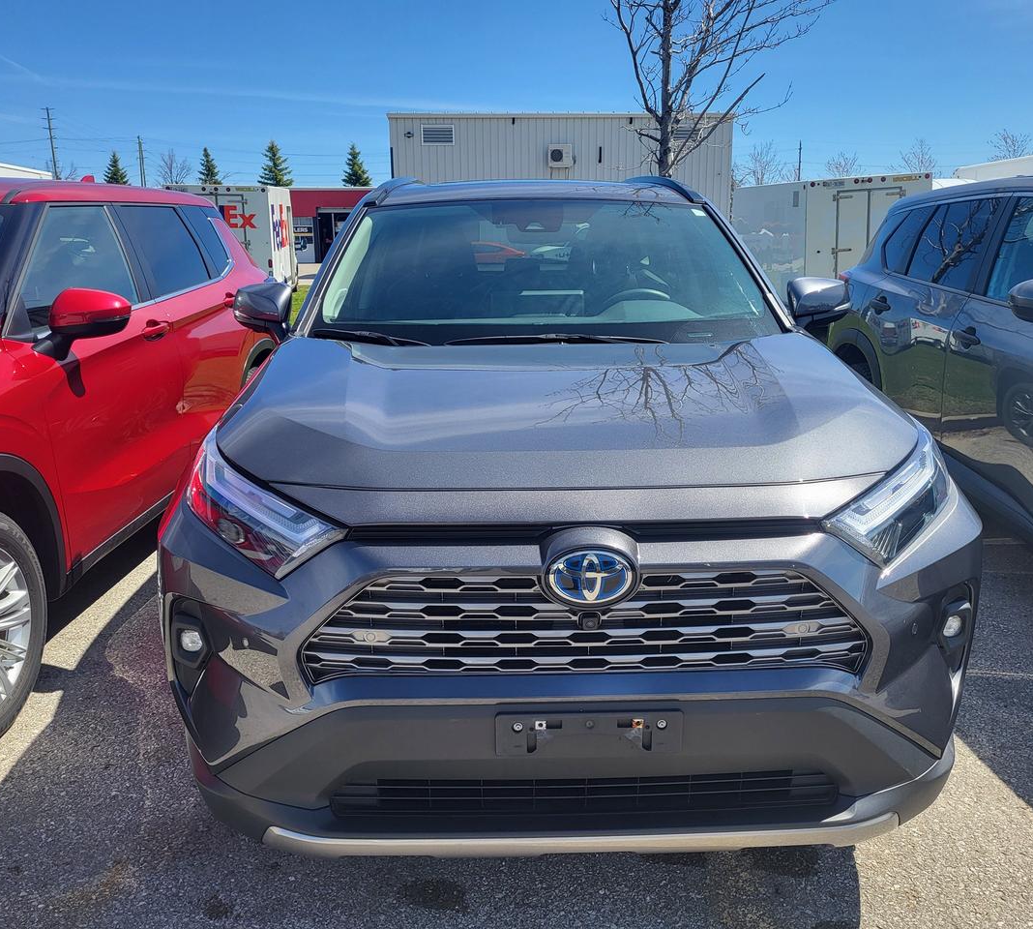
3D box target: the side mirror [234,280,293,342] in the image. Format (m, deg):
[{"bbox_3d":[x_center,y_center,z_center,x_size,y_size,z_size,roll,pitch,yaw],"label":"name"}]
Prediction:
[{"bbox_3d":[-0.856,-0.517,3.139,0.220,0.200,0.150,-1,12,-1],"label":"side mirror"}]

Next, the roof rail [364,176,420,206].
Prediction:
[{"bbox_3d":[-0.488,-1.217,4.228,0.100,0.130,1.820,-1,13,-1],"label":"roof rail"}]

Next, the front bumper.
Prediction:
[{"bbox_3d":[0.130,0.402,1.951,1.820,0.660,0.540,-1,12,-1],"label":"front bumper"}]

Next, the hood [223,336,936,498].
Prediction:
[{"bbox_3d":[0.114,-0.165,2.298,1.600,0.260,1.100,-1,12,-1],"label":"hood"}]

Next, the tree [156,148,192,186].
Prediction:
[{"bbox_3d":[-28.064,-21.461,77.378,4.800,9.314,4.800,-6,14,-20],"label":"tree"}]

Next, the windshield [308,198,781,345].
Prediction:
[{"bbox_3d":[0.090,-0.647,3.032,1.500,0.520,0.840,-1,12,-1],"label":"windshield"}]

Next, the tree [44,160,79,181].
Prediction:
[{"bbox_3d":[-38.716,-21.824,80.609,4.300,8.827,4.300,-8,15,-26],"label":"tree"}]

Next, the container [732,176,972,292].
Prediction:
[{"bbox_3d":[6.422,-4.782,19.582,2.350,2.300,4.500,-2,14,-4],"label":"container"}]

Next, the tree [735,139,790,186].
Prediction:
[{"bbox_3d":[13.861,-14.602,53.155,4.500,7.410,4.500,-1,12,0],"label":"tree"}]

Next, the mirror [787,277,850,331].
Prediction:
[{"bbox_3d":[1.033,-0.546,3.181,0.220,0.200,0.150,-1,12,-1],"label":"mirror"}]

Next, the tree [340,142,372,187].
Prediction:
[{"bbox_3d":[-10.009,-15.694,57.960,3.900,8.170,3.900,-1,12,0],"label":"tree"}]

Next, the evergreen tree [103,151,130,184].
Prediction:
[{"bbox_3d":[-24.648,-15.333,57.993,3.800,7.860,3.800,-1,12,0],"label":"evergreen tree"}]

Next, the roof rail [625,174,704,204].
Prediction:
[{"bbox_3d":[0.601,-1.237,4.246,0.100,0.130,1.820,-1,13,-1],"label":"roof rail"}]

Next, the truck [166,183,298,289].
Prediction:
[{"bbox_3d":[-7.688,-5.991,25.845,2.420,2.850,6.300,-3,12,-8],"label":"truck"}]

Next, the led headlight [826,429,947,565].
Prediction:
[{"bbox_3d":[0.759,0.056,1.936,0.400,0.230,0.500,-1,13,-1],"label":"led headlight"}]

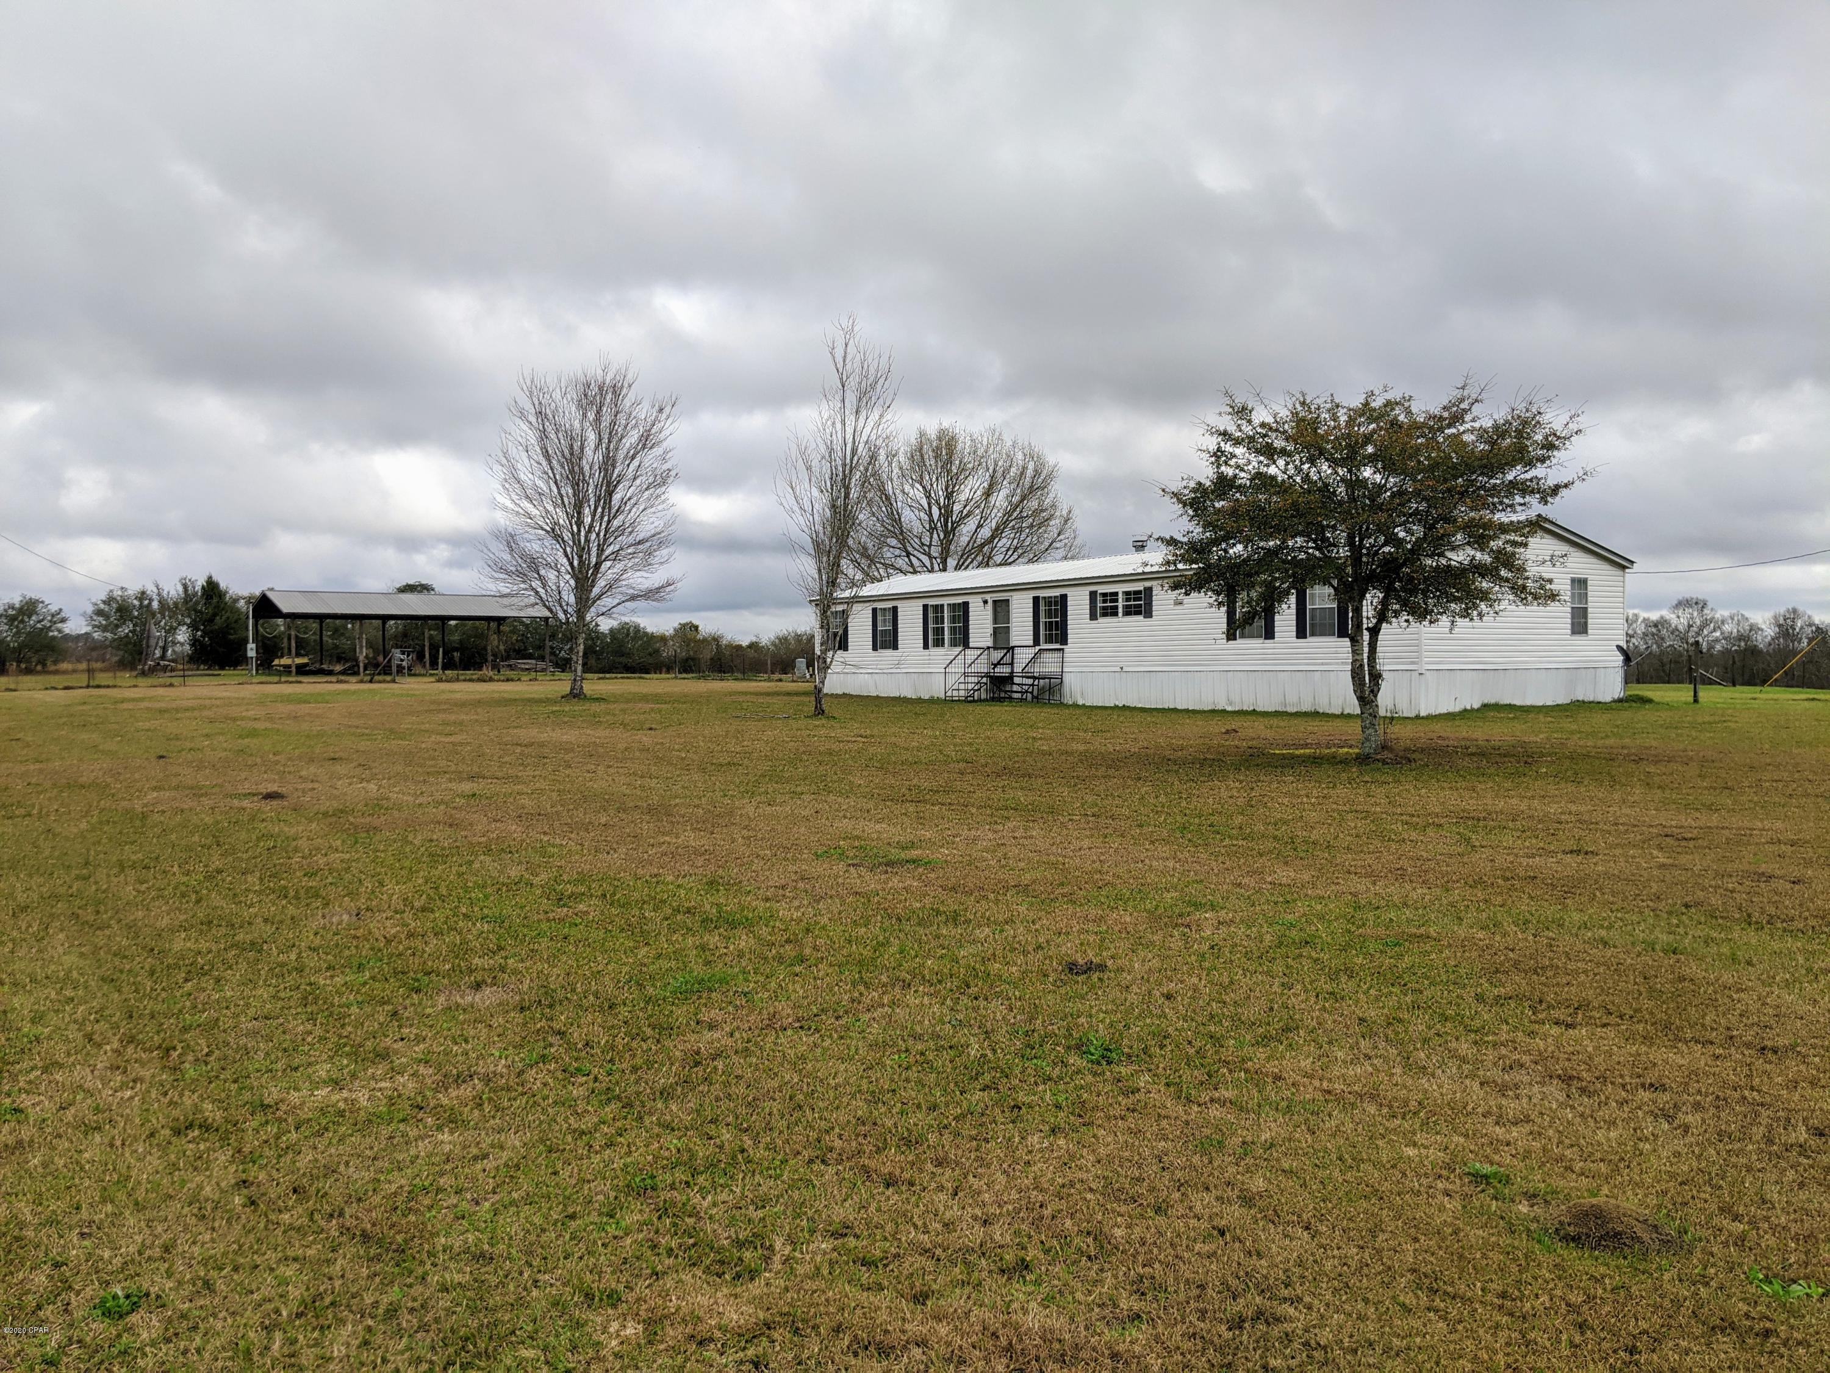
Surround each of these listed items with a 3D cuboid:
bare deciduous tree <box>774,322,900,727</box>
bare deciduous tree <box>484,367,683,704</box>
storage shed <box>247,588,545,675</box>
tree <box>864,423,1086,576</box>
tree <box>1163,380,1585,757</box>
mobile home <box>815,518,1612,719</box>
[{"bbox_3d":[-1.684,-3.715,31.145,2.656,8.734,2.500,-1,1,-3],"label":"bare deciduous tree"},{"bbox_3d":[-10.275,-4.882,43.934,6.082,10.467,5.900,-1,1,-13],"label":"bare deciduous tree"},{"bbox_3d":[-30.390,-3.033,84.664,15.200,4.650,7.500,-1,1,-38],"label":"storage shed"},{"bbox_3d":[2.544,-5.705,61.928,9.377,11.395,9.300,-1,1,2],"label":"tree"},{"bbox_3d":[6.099,-1.565,18.968,5.614,5.034,5.300,0,1,18],"label":"tree"},{"bbox_3d":[6.677,-1.628,40.428,8.470,4.243,23.428,-1,1,-36],"label":"mobile home"}]

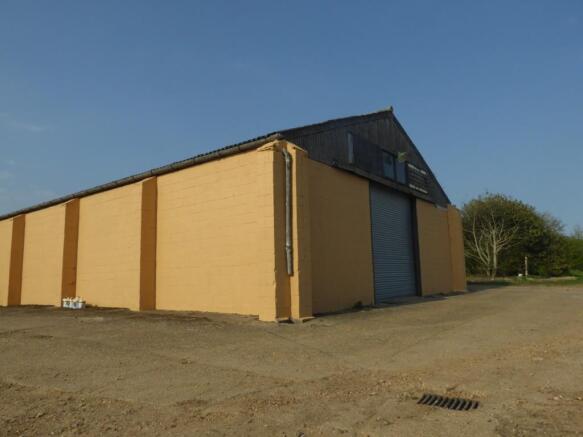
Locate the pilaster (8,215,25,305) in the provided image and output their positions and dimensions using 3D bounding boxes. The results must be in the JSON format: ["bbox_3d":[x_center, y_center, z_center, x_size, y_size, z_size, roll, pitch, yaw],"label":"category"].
[{"bbox_3d":[-11.248,1.651,16.505,0.439,3.715,0.476,-8,-10,37],"label":"pilaster"}]

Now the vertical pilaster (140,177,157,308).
[{"bbox_3d":[-4.025,0.644,11.090,0.444,3.660,0.476,-8,-10,37],"label":"vertical pilaster"}]

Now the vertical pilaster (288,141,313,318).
[{"bbox_3d":[0.053,0.235,8.651,0.549,3.697,0.476,-8,-10,37],"label":"vertical pilaster"}]

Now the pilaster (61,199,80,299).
[{"bbox_3d":[-7.596,1.124,13.769,0.439,3.651,0.476,-8,-10,37],"label":"pilaster"}]

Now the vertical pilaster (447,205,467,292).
[{"bbox_3d":[7.663,1.333,18.551,0.604,3.962,0.476,-8,-10,37],"label":"vertical pilaster"}]

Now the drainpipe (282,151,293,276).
[{"bbox_3d":[-0.067,-0.133,8.311,0.146,2.635,0.183,-8,-10,37],"label":"drainpipe"}]

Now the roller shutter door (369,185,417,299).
[{"bbox_3d":[3.528,0.951,13.822,0.119,3.596,3.843,-8,-10,37],"label":"roller shutter door"}]

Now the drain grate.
[{"bbox_3d":[1.349,1.596,3.470,0.481,0.040,0.283,-6,-9,31],"label":"drain grate"}]

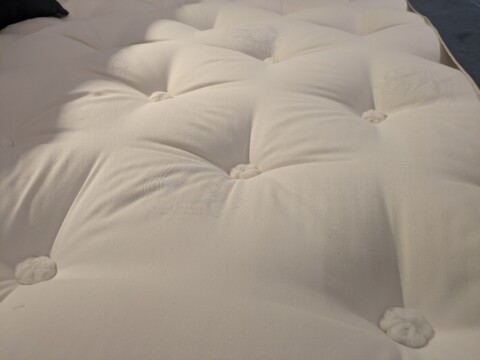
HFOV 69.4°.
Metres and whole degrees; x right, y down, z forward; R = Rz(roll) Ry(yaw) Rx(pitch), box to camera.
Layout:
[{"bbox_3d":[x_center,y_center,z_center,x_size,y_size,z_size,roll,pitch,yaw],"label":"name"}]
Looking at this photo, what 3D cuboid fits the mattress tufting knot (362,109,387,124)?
[{"bbox_3d":[0.179,-0.084,0.461,0.033,0.012,0.033,7,42,9],"label":"mattress tufting knot"}]

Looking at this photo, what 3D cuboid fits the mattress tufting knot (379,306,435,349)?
[{"bbox_3d":[0.119,0.105,0.247,0.036,0.012,0.036,7,42,9],"label":"mattress tufting knot"}]

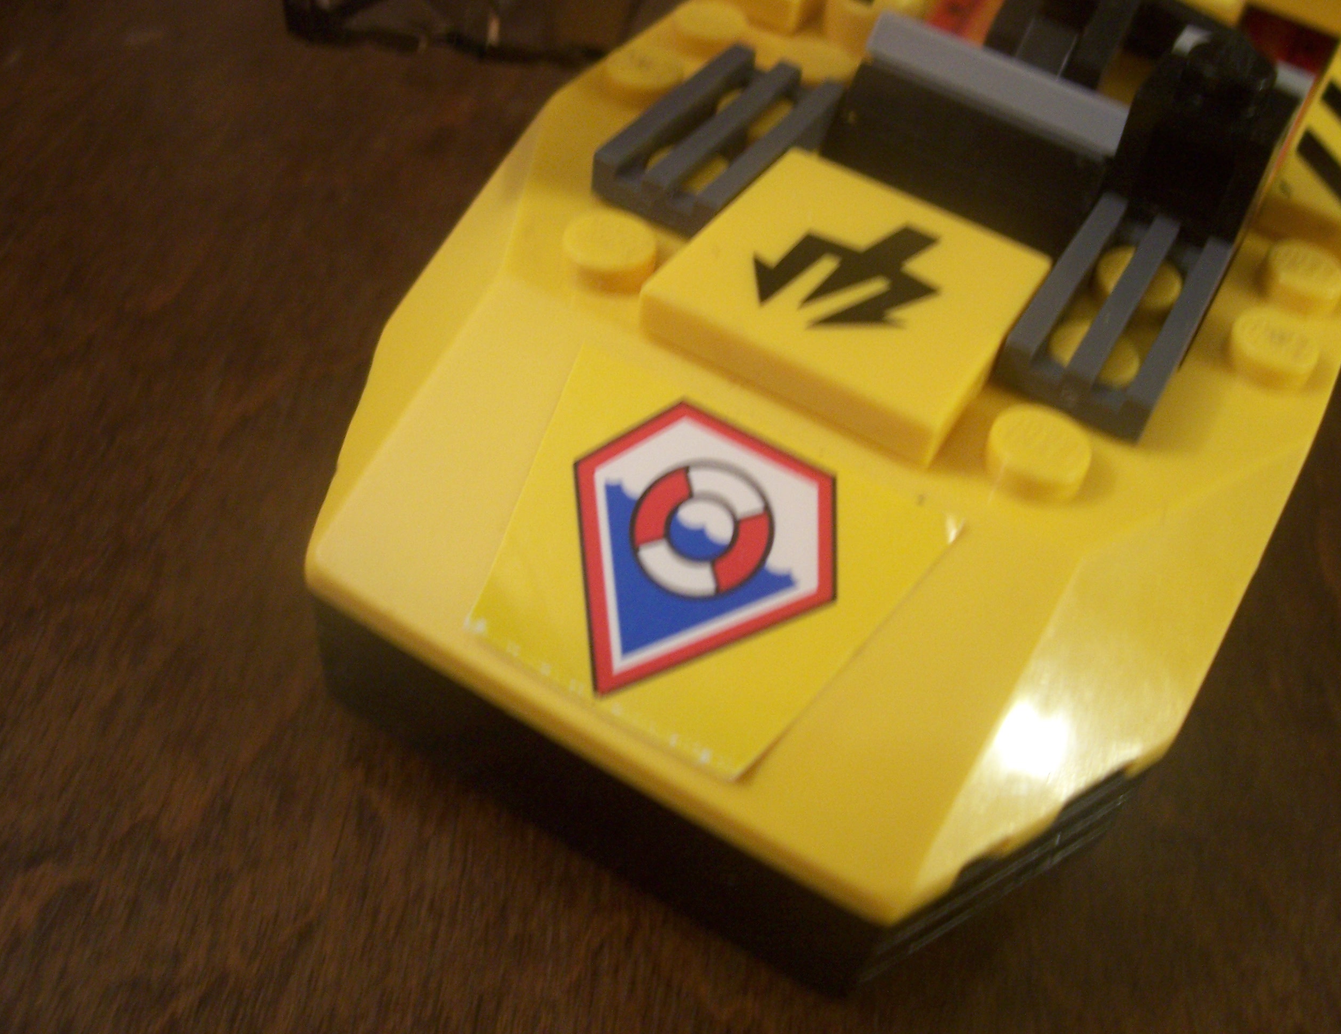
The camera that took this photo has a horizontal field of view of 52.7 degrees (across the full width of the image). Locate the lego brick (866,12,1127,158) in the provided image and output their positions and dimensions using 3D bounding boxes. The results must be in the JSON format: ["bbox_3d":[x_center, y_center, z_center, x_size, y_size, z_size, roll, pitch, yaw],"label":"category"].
[{"bbox_3d":[0.019,-0.025,0.078,0.016,0.003,0.003,28,51,15],"label":"lego brick"}]

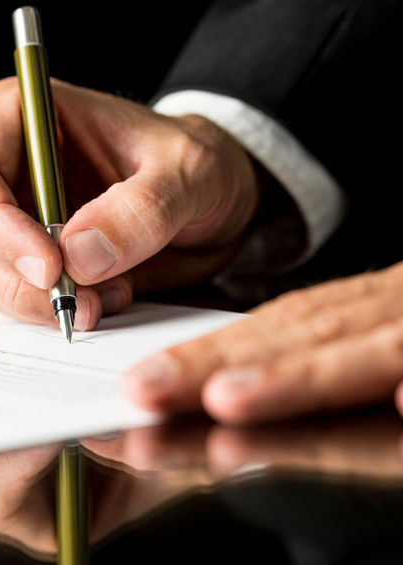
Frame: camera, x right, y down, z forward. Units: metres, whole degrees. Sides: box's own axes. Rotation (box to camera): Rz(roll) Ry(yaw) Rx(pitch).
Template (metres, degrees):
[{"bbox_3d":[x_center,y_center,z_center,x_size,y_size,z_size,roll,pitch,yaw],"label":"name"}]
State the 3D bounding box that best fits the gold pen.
[{"bbox_3d":[-0.046,-0.033,0.736,0.009,0.109,0.009,-9,-21,1],"label":"gold pen"}]

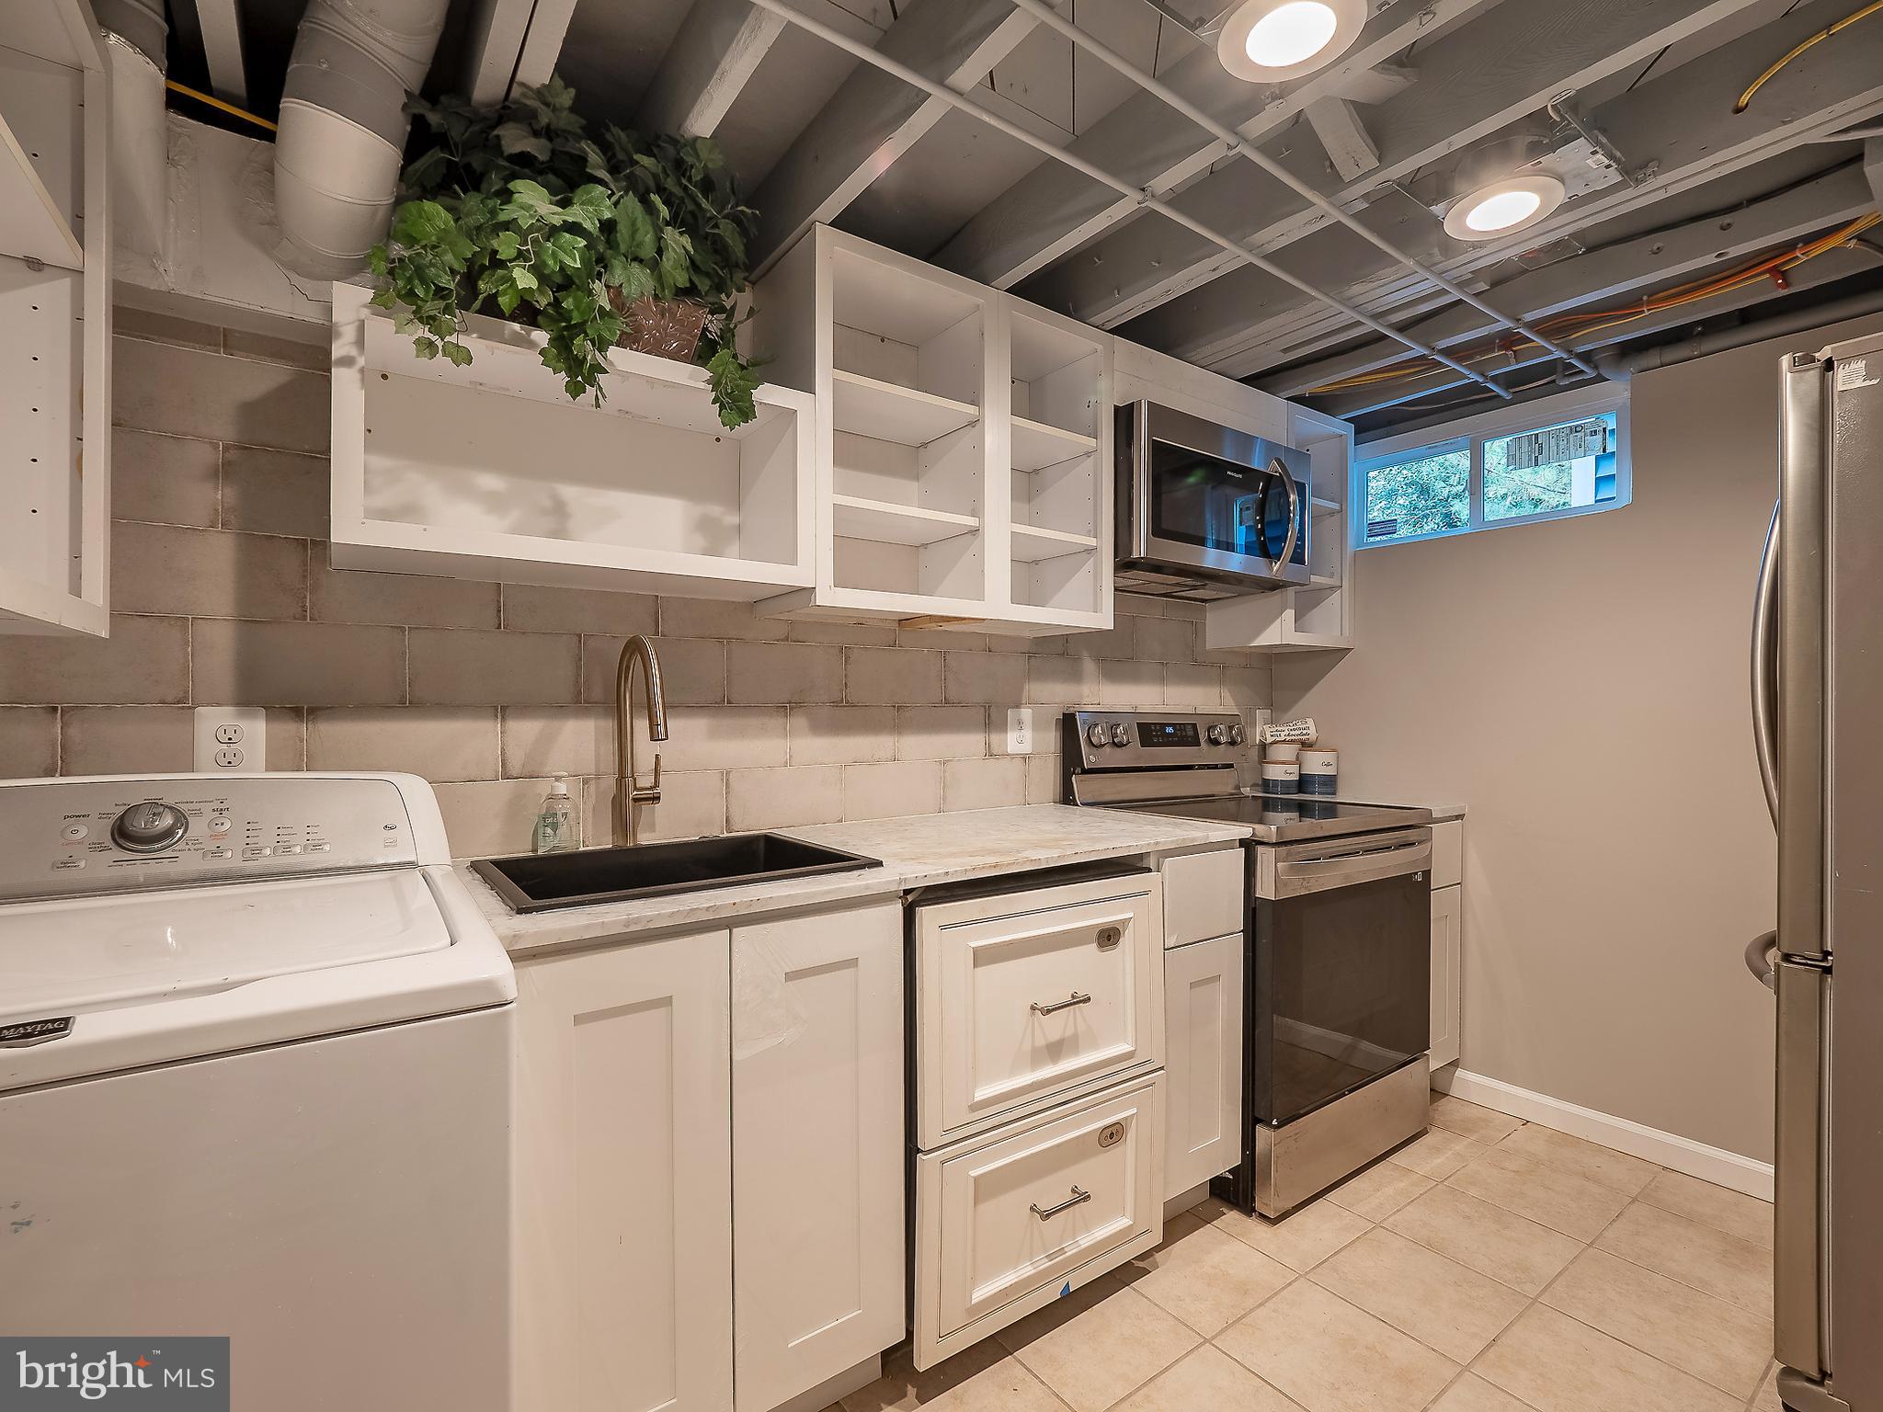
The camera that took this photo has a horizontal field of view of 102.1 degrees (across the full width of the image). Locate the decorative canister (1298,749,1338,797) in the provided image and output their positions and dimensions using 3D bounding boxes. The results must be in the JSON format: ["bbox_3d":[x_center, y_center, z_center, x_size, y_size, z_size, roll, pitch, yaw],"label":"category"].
[{"bbox_3d":[1.279,0.227,2.580,0.119,0.150,0.119,0,0,-3],"label":"decorative canister"}]

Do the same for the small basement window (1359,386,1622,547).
[{"bbox_3d":[1.691,-0.715,2.397,0.070,0.330,0.735,0,0,-36],"label":"small basement window"}]

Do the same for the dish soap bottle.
[{"bbox_3d":[-0.759,0.210,1.502,0.079,0.159,0.049,0,0,-33],"label":"dish soap bottle"}]

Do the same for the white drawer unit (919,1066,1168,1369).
[{"bbox_3d":[0.055,0.913,1.638,0.587,0.354,0.571,1,0,-33],"label":"white drawer unit"}]

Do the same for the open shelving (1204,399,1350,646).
[{"bbox_3d":[1.168,-0.573,2.656,0.400,0.766,0.326,0,0,-33],"label":"open shelving"}]

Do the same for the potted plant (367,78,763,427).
[{"bbox_3d":[-0.666,-0.809,1.431,0.653,0.530,0.347,1,0,-33],"label":"potted plant"}]

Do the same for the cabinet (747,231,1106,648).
[{"bbox_3d":[0.013,-0.599,1.941,0.862,0.783,0.321,1,0,-33],"label":"cabinet"}]

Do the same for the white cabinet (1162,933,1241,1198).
[{"bbox_3d":[0.432,0.788,1.931,0.270,0.535,0.571,1,0,-33],"label":"white cabinet"}]

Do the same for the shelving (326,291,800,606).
[{"bbox_3d":[-0.676,-0.439,1.493,0.780,0.393,0.321,1,0,-33],"label":"shelving"}]

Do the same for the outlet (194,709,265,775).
[{"bbox_3d":[-1.185,0.069,1.267,0.088,0.132,0.009,0,0,-33],"label":"outlet"}]

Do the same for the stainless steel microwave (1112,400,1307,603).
[{"bbox_3d":[0.746,-0.582,2.321,0.755,0.412,0.420,0,0,-33],"label":"stainless steel microwave"}]

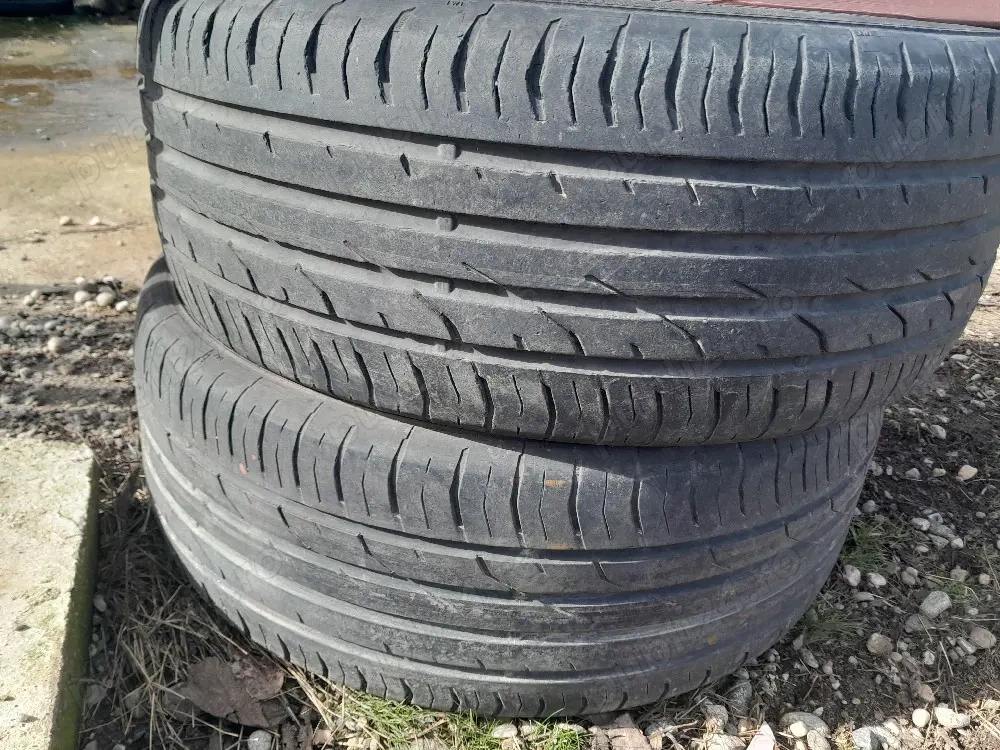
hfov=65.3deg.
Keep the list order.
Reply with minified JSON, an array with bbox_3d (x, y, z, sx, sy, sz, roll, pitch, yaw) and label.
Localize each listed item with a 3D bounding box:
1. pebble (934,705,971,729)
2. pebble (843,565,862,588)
[{"bbox_3d":[0.322,0.244,0.555,0.025,0.011,0.013,14,29,15],"label":"pebble"},{"bbox_3d":[0.307,0.174,0.679,0.015,0.013,0.021,10,29,8],"label":"pebble"}]

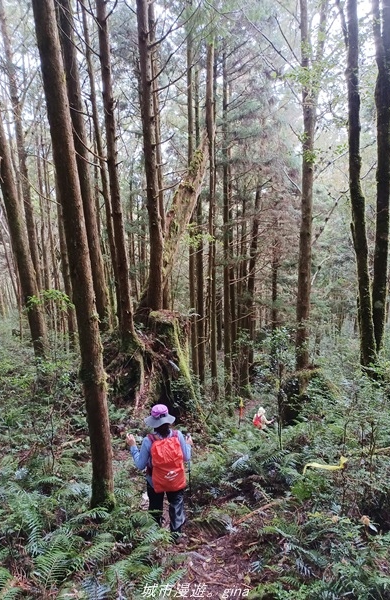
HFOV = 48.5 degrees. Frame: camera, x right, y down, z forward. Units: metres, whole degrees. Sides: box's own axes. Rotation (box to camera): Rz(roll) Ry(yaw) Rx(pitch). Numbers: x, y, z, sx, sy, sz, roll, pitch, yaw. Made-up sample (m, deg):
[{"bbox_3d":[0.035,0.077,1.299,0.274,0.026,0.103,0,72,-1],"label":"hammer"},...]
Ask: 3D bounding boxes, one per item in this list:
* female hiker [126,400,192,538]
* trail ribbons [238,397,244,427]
[{"bbox_3d":[-0.352,1.836,4.578,0.680,1.600,0.600,-4,14,-7],"label":"female hiker"},{"bbox_3d":[1.395,3.375,13.000,0.160,0.950,0.100,-2,15,0],"label":"trail ribbons"}]

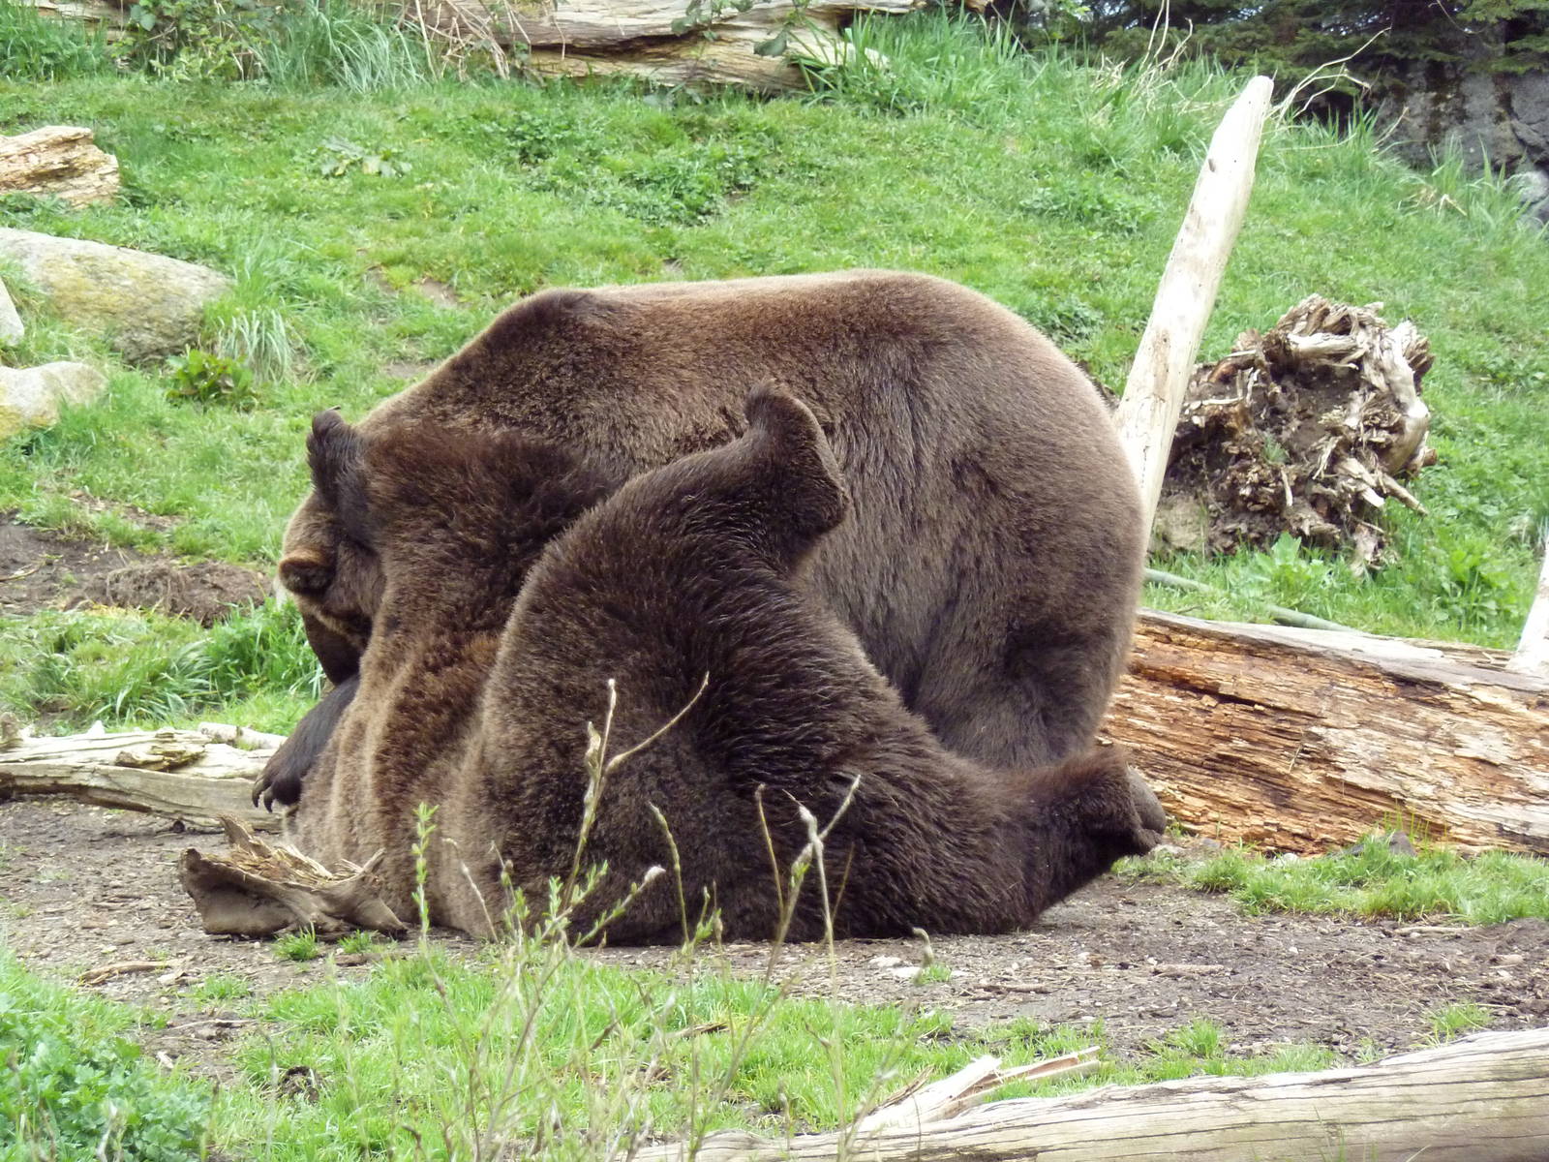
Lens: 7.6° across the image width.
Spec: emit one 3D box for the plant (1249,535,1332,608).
[{"bbox_3d":[1.105,-0.022,24.900,0.180,0.140,0.160,0,8,0],"label":"plant"}]

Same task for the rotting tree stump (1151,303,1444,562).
[{"bbox_3d":[1.140,-0.324,25.400,0.620,0.550,0.500,0,8,0],"label":"rotting tree stump"}]

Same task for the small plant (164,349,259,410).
[{"bbox_3d":[-1.259,-0.450,26.000,0.200,0.130,0.180,0,8,0],"label":"small plant"}]

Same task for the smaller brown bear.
[{"bbox_3d":[-0.101,0.178,24.600,1.800,1.120,1.100,3,8,21],"label":"smaller brown bear"}]

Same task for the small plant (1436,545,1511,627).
[{"bbox_3d":[1.496,0.012,24.900,0.160,0.160,0.150,0,8,0],"label":"small plant"}]

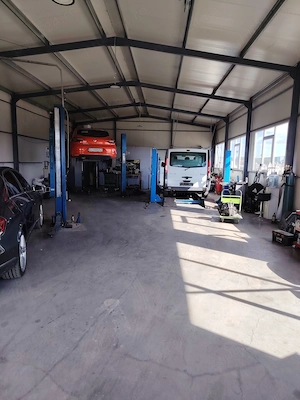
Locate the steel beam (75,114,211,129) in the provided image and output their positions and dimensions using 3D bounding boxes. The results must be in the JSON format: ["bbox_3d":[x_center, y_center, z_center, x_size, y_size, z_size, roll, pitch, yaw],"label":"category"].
[{"bbox_3d":[-0.411,-5.536,19.483,9.920,0.847,0.150,2,8,2],"label":"steel beam"}]

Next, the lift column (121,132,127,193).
[{"bbox_3d":[-1.151,-1.496,12.175,0.240,2.670,0.280,2,8,2],"label":"lift column"}]

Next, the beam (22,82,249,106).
[{"bbox_3d":[-0.789,-4.484,11.543,9.750,0.860,0.200,2,8,2],"label":"beam"}]

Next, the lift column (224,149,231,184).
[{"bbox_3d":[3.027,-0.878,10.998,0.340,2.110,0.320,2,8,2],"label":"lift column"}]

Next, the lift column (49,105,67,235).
[{"bbox_3d":[-2.209,-0.818,6.777,0.340,2.900,0.340,-5,10,-39],"label":"lift column"}]

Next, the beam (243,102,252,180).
[{"bbox_3d":[4.089,-1.980,11.644,0.150,4.124,0.150,2,8,2],"label":"beam"}]

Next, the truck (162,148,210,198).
[{"bbox_3d":[1.632,-1.306,13.510,1.940,2.000,4.850,2,8,3],"label":"truck"}]

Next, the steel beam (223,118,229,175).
[{"bbox_3d":[4.279,-2.514,15.696,0.150,4.124,0.150,2,8,2],"label":"steel beam"}]

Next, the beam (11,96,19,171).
[{"bbox_3d":[-5.845,-2.350,12.109,0.200,4.300,0.180,2,8,2],"label":"beam"}]

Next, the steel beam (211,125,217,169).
[{"bbox_3d":[4.461,-3.027,19.585,0.150,4.124,0.150,2,8,2],"label":"steel beam"}]

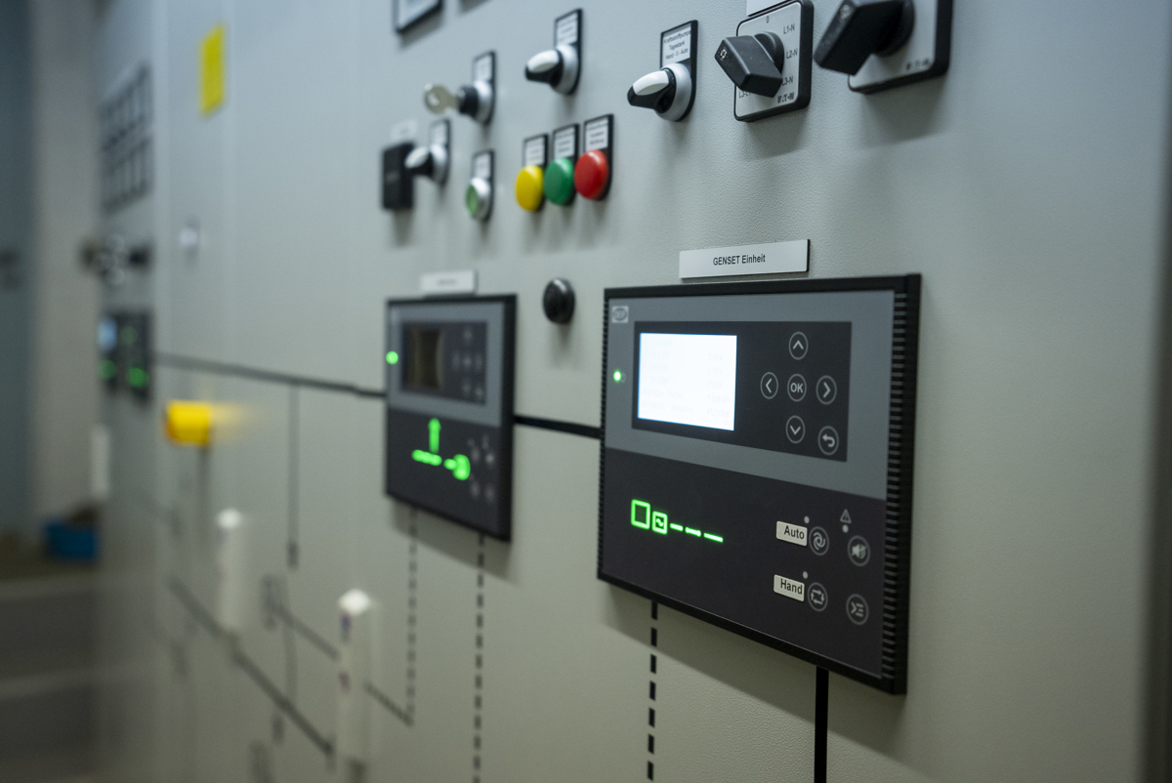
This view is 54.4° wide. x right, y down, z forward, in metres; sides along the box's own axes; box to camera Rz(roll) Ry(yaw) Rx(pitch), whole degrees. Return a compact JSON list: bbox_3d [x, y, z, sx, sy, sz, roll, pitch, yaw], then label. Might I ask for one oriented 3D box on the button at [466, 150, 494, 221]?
[{"bbox_3d":[-0.079,-0.149,0.835,0.013,0.050,0.030,-1,4,-30],"label":"button"}]

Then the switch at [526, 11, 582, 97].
[{"bbox_3d":[-0.023,-0.213,0.718,0.029,0.051,0.030,-1,4,-30],"label":"switch"}]

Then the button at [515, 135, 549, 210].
[{"bbox_3d":[-0.038,-0.145,0.763,0.012,0.050,0.030,-1,4,-30],"label":"button"}]

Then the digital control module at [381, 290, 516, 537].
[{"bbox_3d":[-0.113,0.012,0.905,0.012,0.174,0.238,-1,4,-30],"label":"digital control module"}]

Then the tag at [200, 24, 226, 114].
[{"bbox_3d":[-0.543,-0.463,1.654,0.002,0.108,0.140,-1,4,-30],"label":"tag"}]

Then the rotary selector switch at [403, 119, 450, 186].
[{"bbox_3d":[-0.122,-0.179,0.860,0.030,0.050,0.030,-1,4,-31],"label":"rotary selector switch"}]

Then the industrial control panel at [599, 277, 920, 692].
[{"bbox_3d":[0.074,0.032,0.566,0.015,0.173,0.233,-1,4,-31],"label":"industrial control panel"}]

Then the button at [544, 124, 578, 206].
[{"bbox_3d":[-0.017,-0.143,0.727,0.012,0.050,0.030,-1,4,-30],"label":"button"}]

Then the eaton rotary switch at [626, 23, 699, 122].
[{"bbox_3d":[0.037,-0.166,0.594,0.031,0.050,0.030,-1,4,-31],"label":"eaton rotary switch"}]

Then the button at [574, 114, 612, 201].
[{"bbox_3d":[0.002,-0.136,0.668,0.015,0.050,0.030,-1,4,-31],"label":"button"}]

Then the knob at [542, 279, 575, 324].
[{"bbox_3d":[-0.019,-0.057,0.723,0.009,0.028,0.028,-1,4,-31],"label":"knob"}]

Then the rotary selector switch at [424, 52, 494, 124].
[{"bbox_3d":[-0.090,-0.210,0.789,0.046,0.050,0.030,-1,4,-31],"label":"rotary selector switch"}]

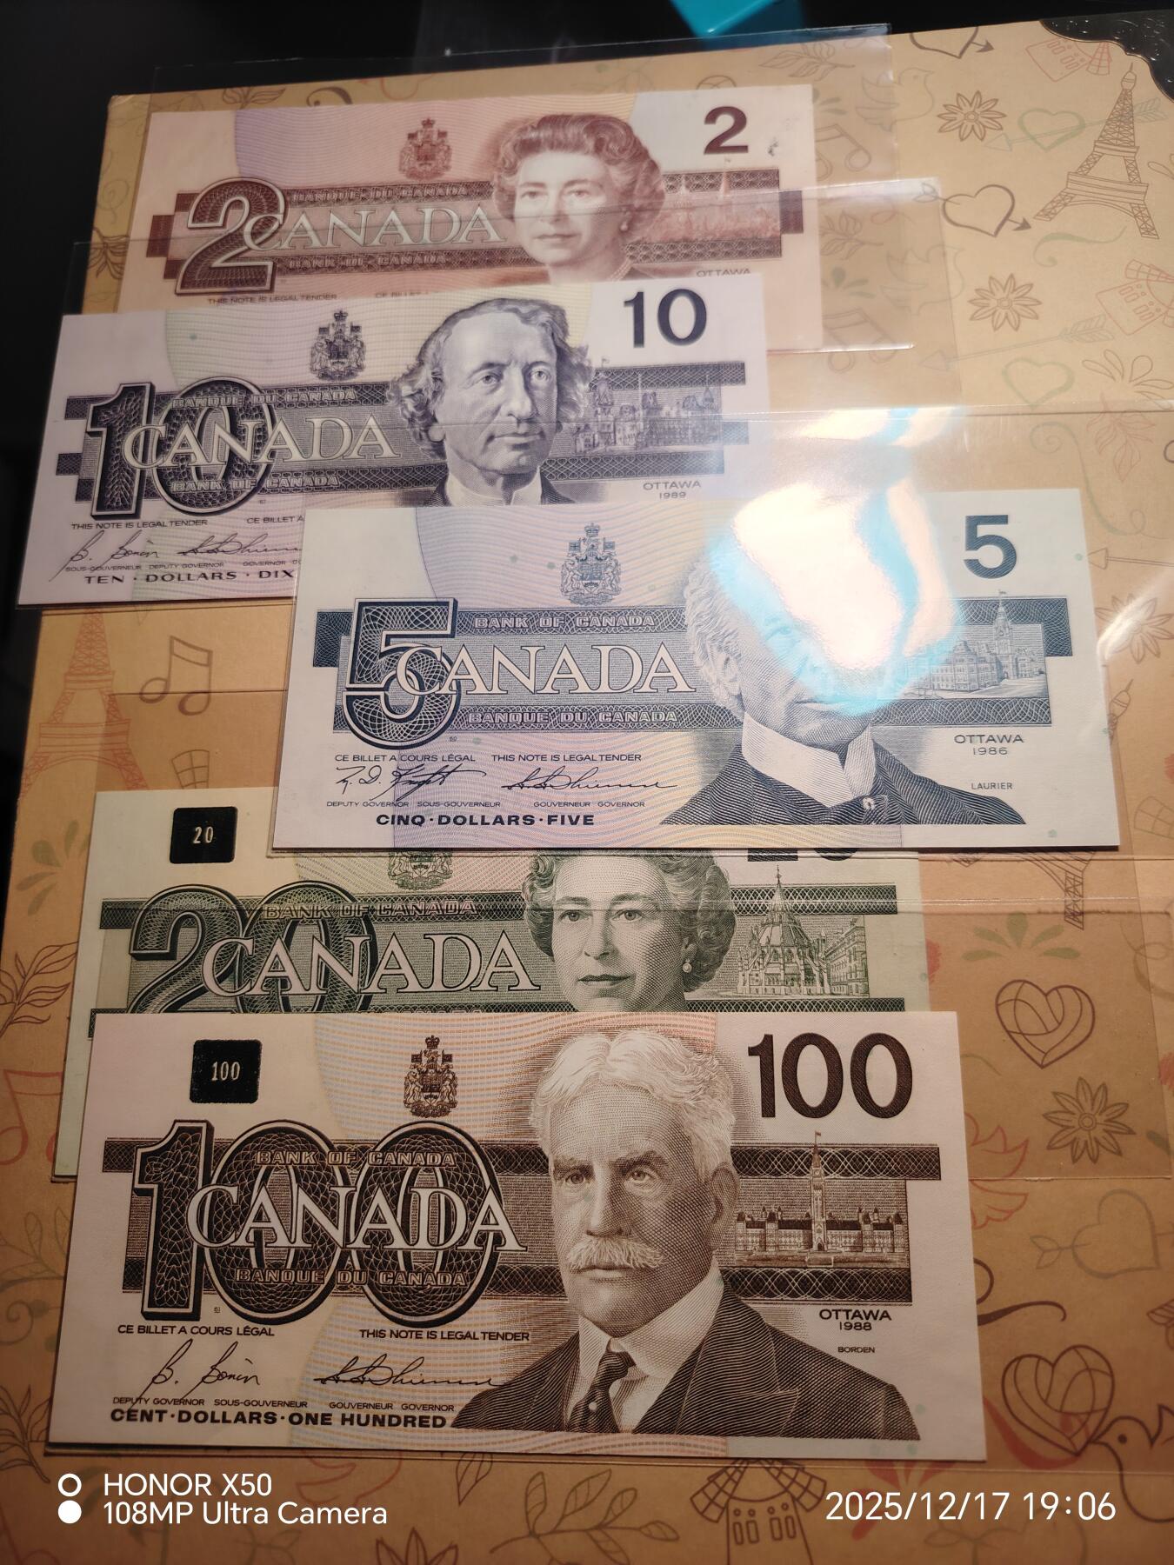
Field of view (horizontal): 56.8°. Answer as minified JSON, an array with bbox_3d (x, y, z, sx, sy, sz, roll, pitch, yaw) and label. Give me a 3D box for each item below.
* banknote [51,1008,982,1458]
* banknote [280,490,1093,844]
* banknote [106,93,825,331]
[{"bbox_3d":[-0.013,0.074,0.184,0.152,0.002,0.070,-1,75,4],"label":"banknote"},{"bbox_3d":[0.018,-0.022,0.205,0.152,0.002,0.070,0,75,4],"label":"banknote"},{"bbox_3d":[-0.027,-0.122,0.238,0.152,0.002,0.070,0,75,4],"label":"banknote"}]

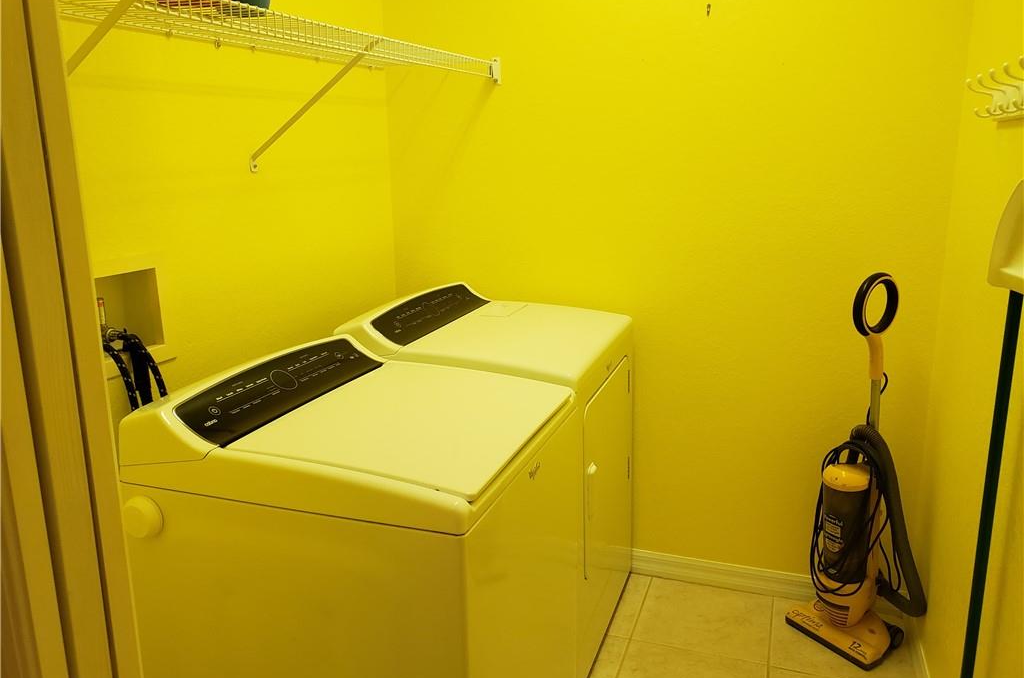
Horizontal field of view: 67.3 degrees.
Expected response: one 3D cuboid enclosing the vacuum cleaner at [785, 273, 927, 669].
[{"bbox_3d":[1.087,0.382,2.299,0.278,1.147,0.373,-10,16,-32],"label":"vacuum cleaner"}]

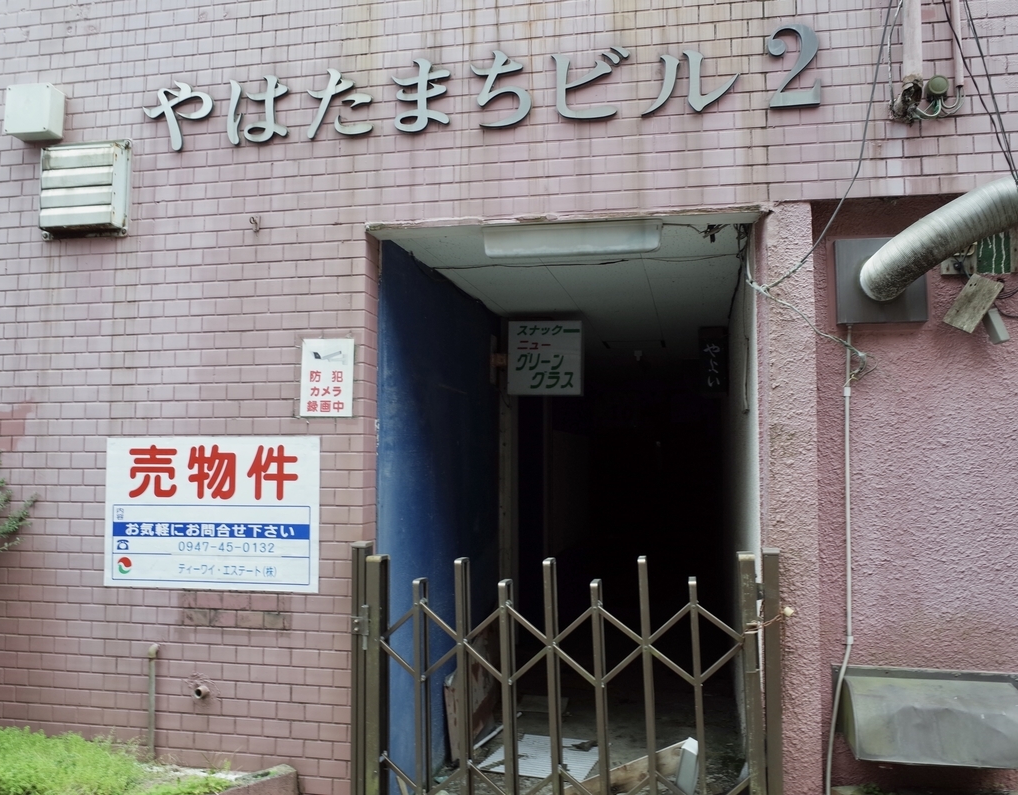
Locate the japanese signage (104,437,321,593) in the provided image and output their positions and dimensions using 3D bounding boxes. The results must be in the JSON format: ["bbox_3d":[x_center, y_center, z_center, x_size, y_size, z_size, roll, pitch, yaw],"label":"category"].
[{"bbox_3d":[-1.189,0.460,3.695,0.929,0.601,0.010,-1,-3,12],"label":"japanese signage"}]

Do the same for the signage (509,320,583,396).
[{"bbox_3d":[0.221,-0.240,5.719,0.454,0.451,0.110,-1,-3,8],"label":"signage"}]

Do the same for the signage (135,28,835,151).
[{"bbox_3d":[-0.204,-1.153,3.550,2.656,0.304,0.035,-1,-3,12],"label":"signage"}]

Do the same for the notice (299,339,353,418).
[{"bbox_3d":[-0.705,-0.076,3.615,0.216,0.300,0.010,-1,-3,12],"label":"notice"}]

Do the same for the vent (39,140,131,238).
[{"bbox_3d":[-1.780,-0.867,3.860,0.414,0.414,0.085,-1,-3,12],"label":"vent"}]

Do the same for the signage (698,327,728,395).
[{"bbox_3d":[1.437,-0.256,6.536,0.195,0.469,0.090,-1,-3,12],"label":"signage"}]

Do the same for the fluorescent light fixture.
[{"bbox_3d":[0.248,-0.610,3.571,0.674,0.098,0.150,-1,-3,12],"label":"fluorescent light fixture"}]

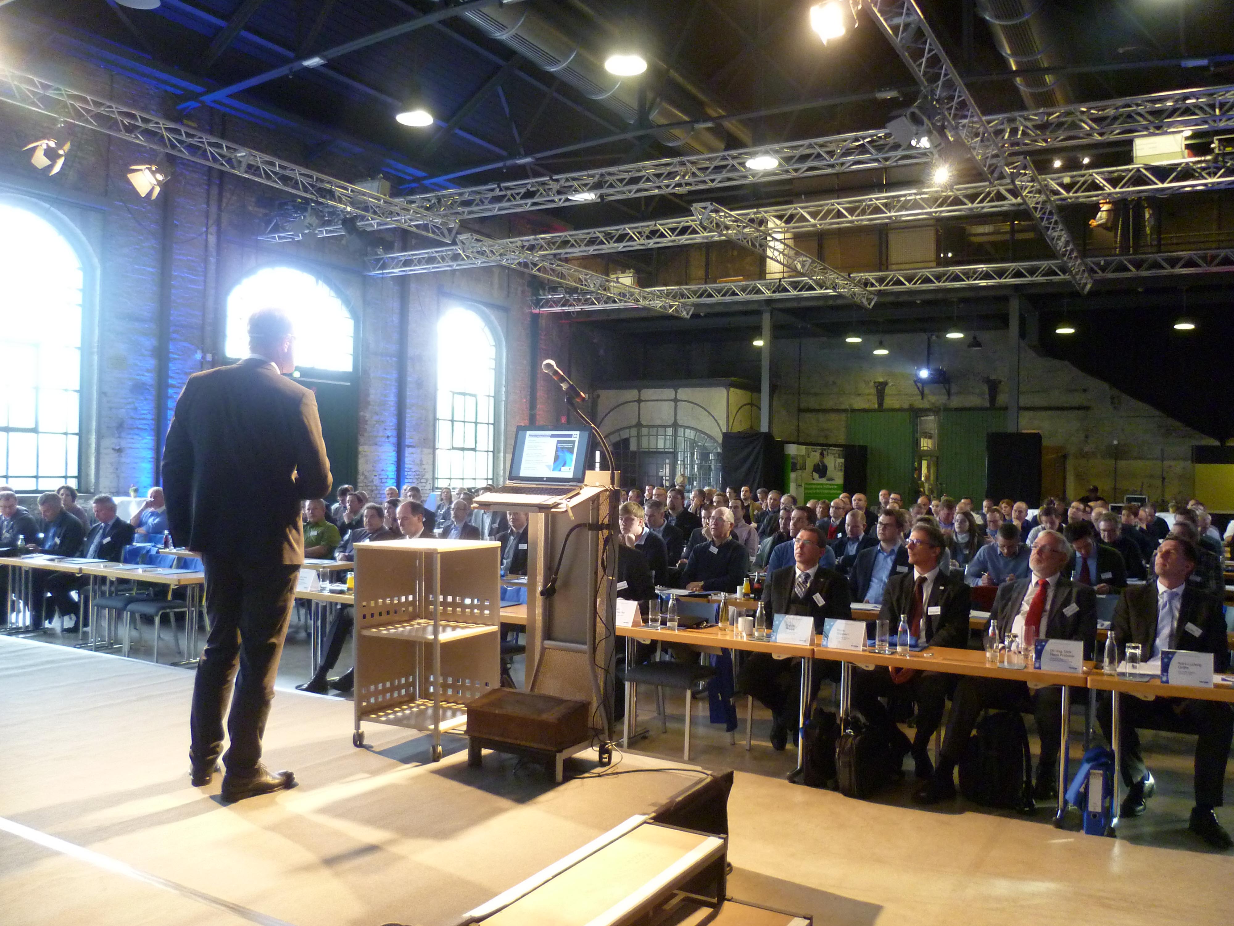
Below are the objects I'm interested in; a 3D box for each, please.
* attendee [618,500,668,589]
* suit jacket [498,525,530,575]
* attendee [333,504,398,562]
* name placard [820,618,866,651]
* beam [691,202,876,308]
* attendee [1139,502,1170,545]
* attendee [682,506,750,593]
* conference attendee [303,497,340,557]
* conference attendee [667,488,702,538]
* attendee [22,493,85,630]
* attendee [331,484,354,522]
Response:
[{"bbox_3d":[0.160,1.025,7.720,0.530,1.360,0.800,1,-1,34],"label":"attendee"},{"bbox_3d":[-0.880,0.893,8.600,0.520,0.700,0.380,1,-1,31],"label":"suit jacket"},{"bbox_3d":[-2.359,1.016,9.203,0.570,1.286,0.780,1,0,30],"label":"attendee"},{"bbox_3d":[1.211,0.911,5.304,0.210,0.140,0.100,1,0,30],"label":"name placard"},{"bbox_3d":[2.373,-2.491,12.762,0.290,0.260,6.020,1,0,30],"label":"beam"},{"bbox_3d":[6.163,1.156,11.549,0.580,1.340,0.780,1,0,37],"label":"attendee"},{"bbox_3d":[0.740,1.031,7.650,0.550,1.370,0.800,1,-1,31],"label":"attendee"},{"bbox_3d":[-3.108,0.995,9.822,0.580,1.340,0.820,1,0,27],"label":"conference attendee"},{"bbox_3d":[0.703,1.012,10.877,0.550,1.400,0.740,1,0,35],"label":"conference attendee"},{"bbox_3d":[-5.462,0.943,9.679,0.550,1.323,0.760,1,0,30],"label":"attendee"},{"bbox_3d":[-3.919,0.998,13.727,0.560,1.350,0.800,1,0,30],"label":"attendee"}]

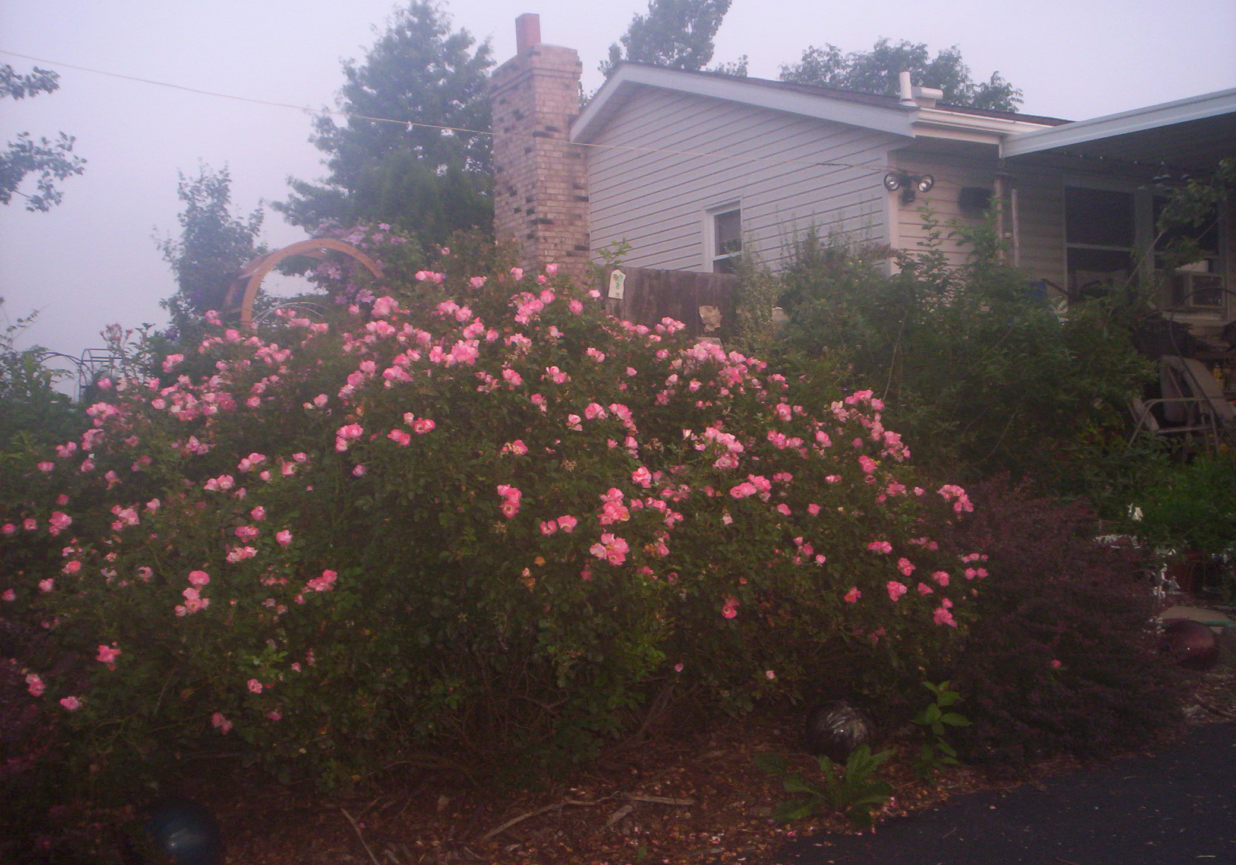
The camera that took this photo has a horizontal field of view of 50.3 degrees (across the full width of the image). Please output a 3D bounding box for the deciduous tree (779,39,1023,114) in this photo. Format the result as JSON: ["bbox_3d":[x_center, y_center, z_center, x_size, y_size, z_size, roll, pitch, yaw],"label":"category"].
[{"bbox_3d":[6.400,-4.350,30.000,6.800,9.400,6.500,-2,0,12],"label":"deciduous tree"}]

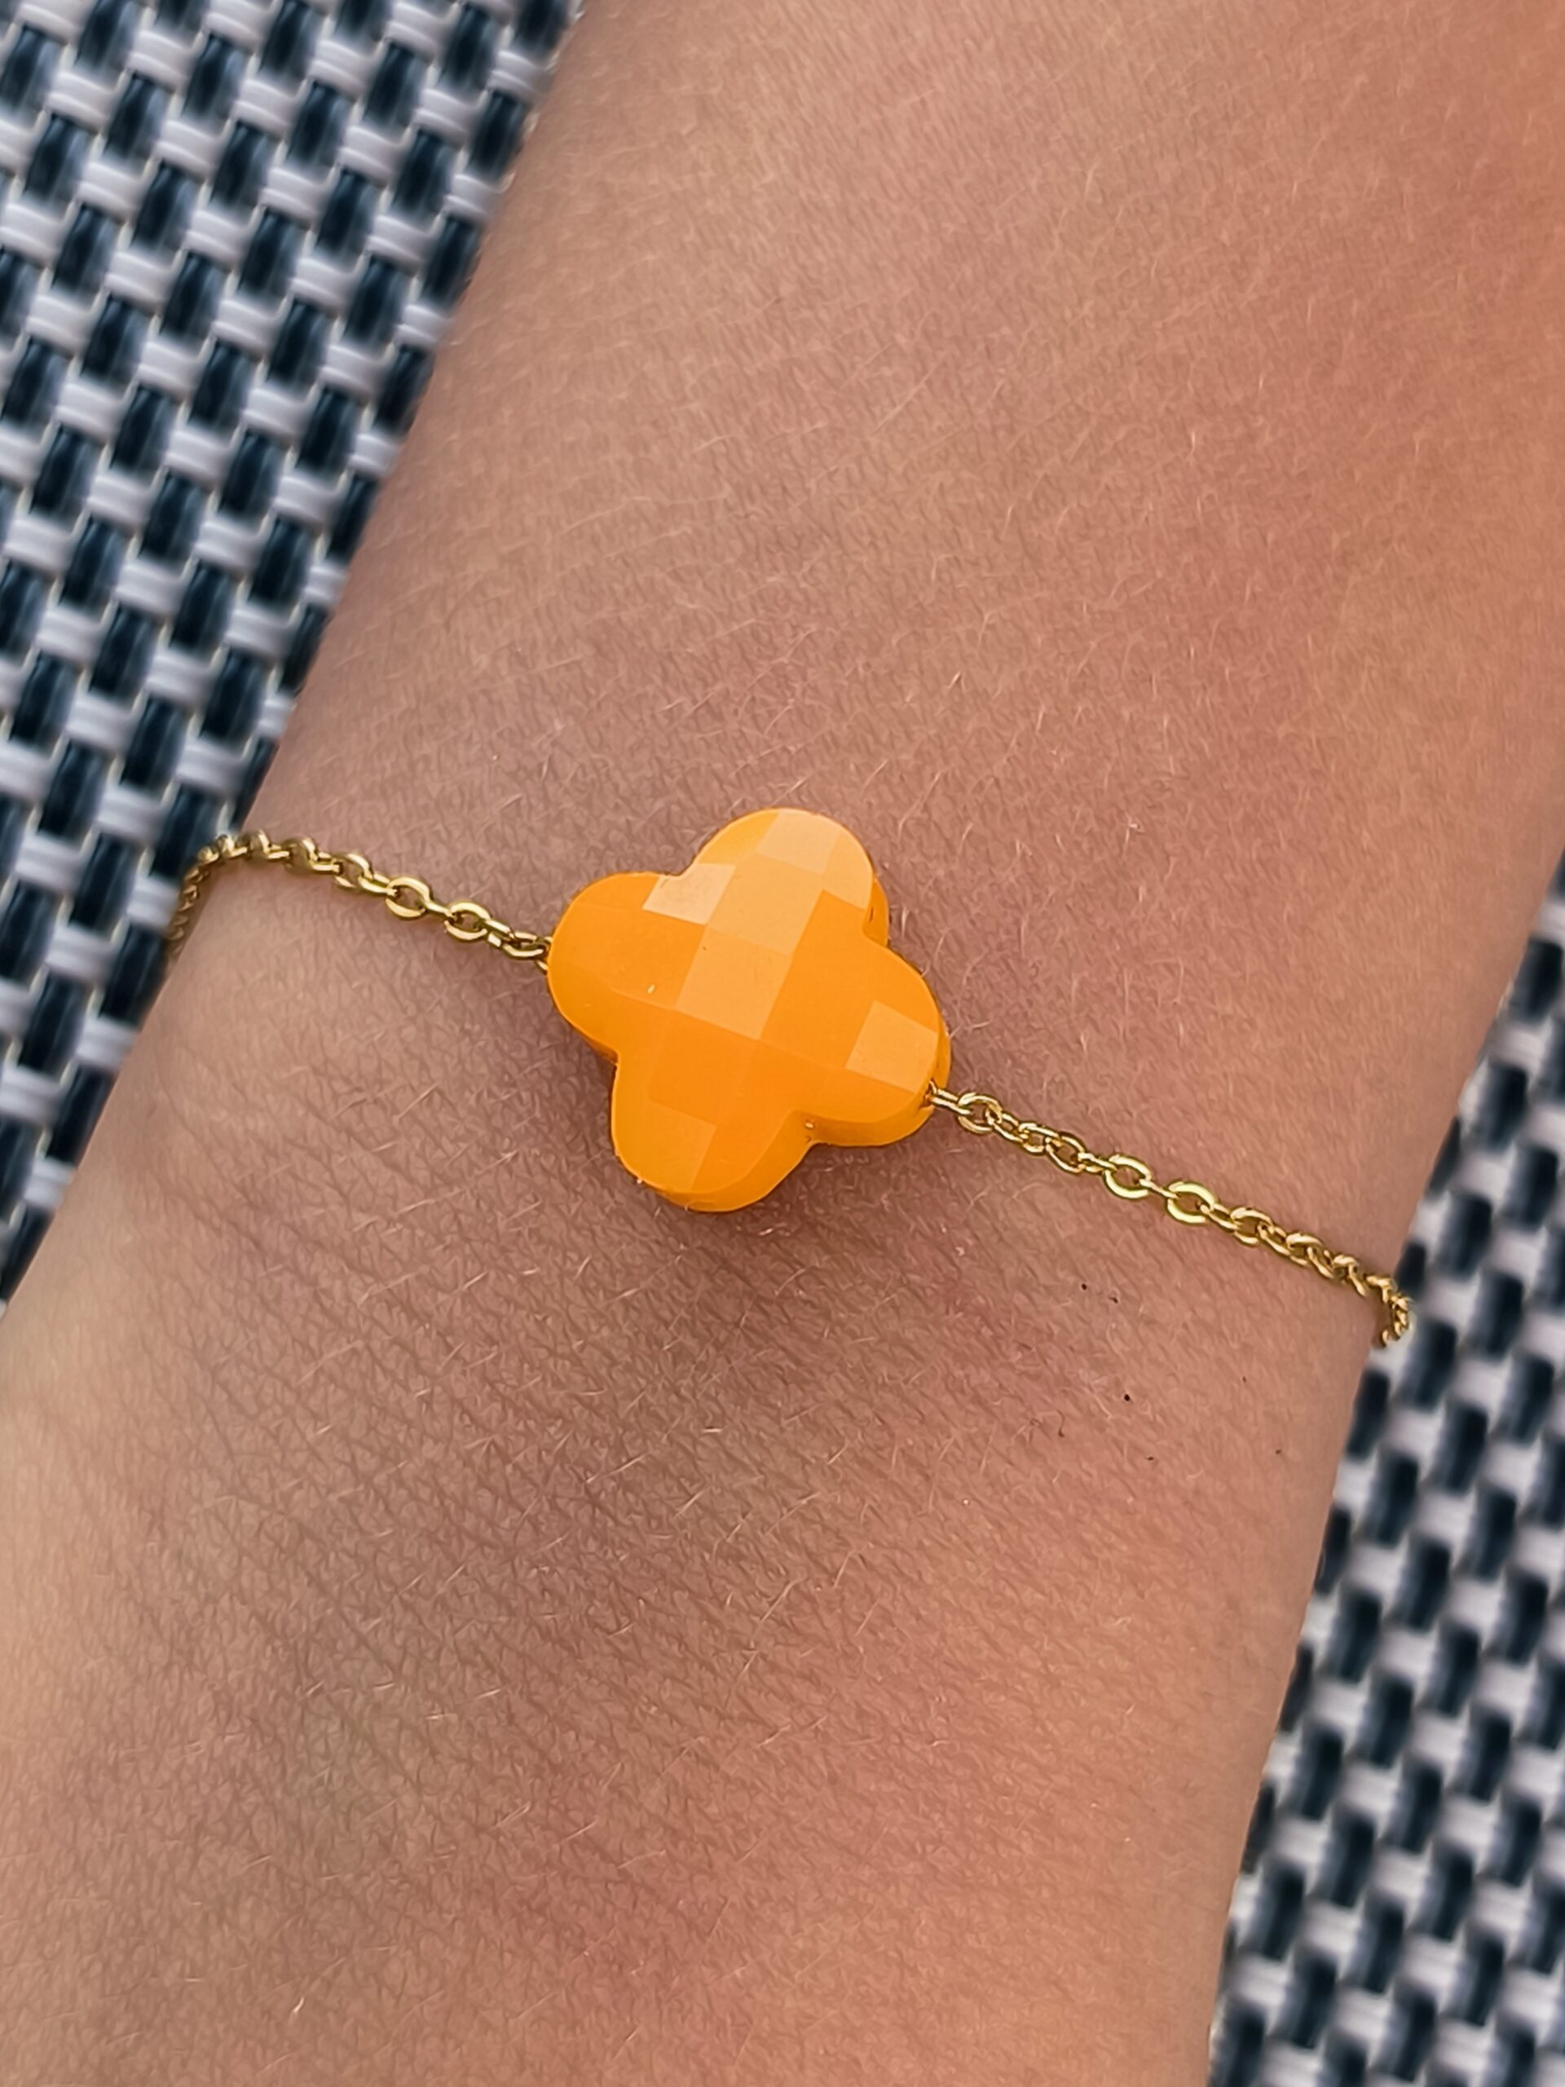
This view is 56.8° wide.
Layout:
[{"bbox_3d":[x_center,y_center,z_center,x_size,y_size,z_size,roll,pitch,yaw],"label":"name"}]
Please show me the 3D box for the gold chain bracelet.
[{"bbox_3d":[0.000,0.004,0.070,0.060,0.043,0.014,20,78,0],"label":"gold chain bracelet"}]

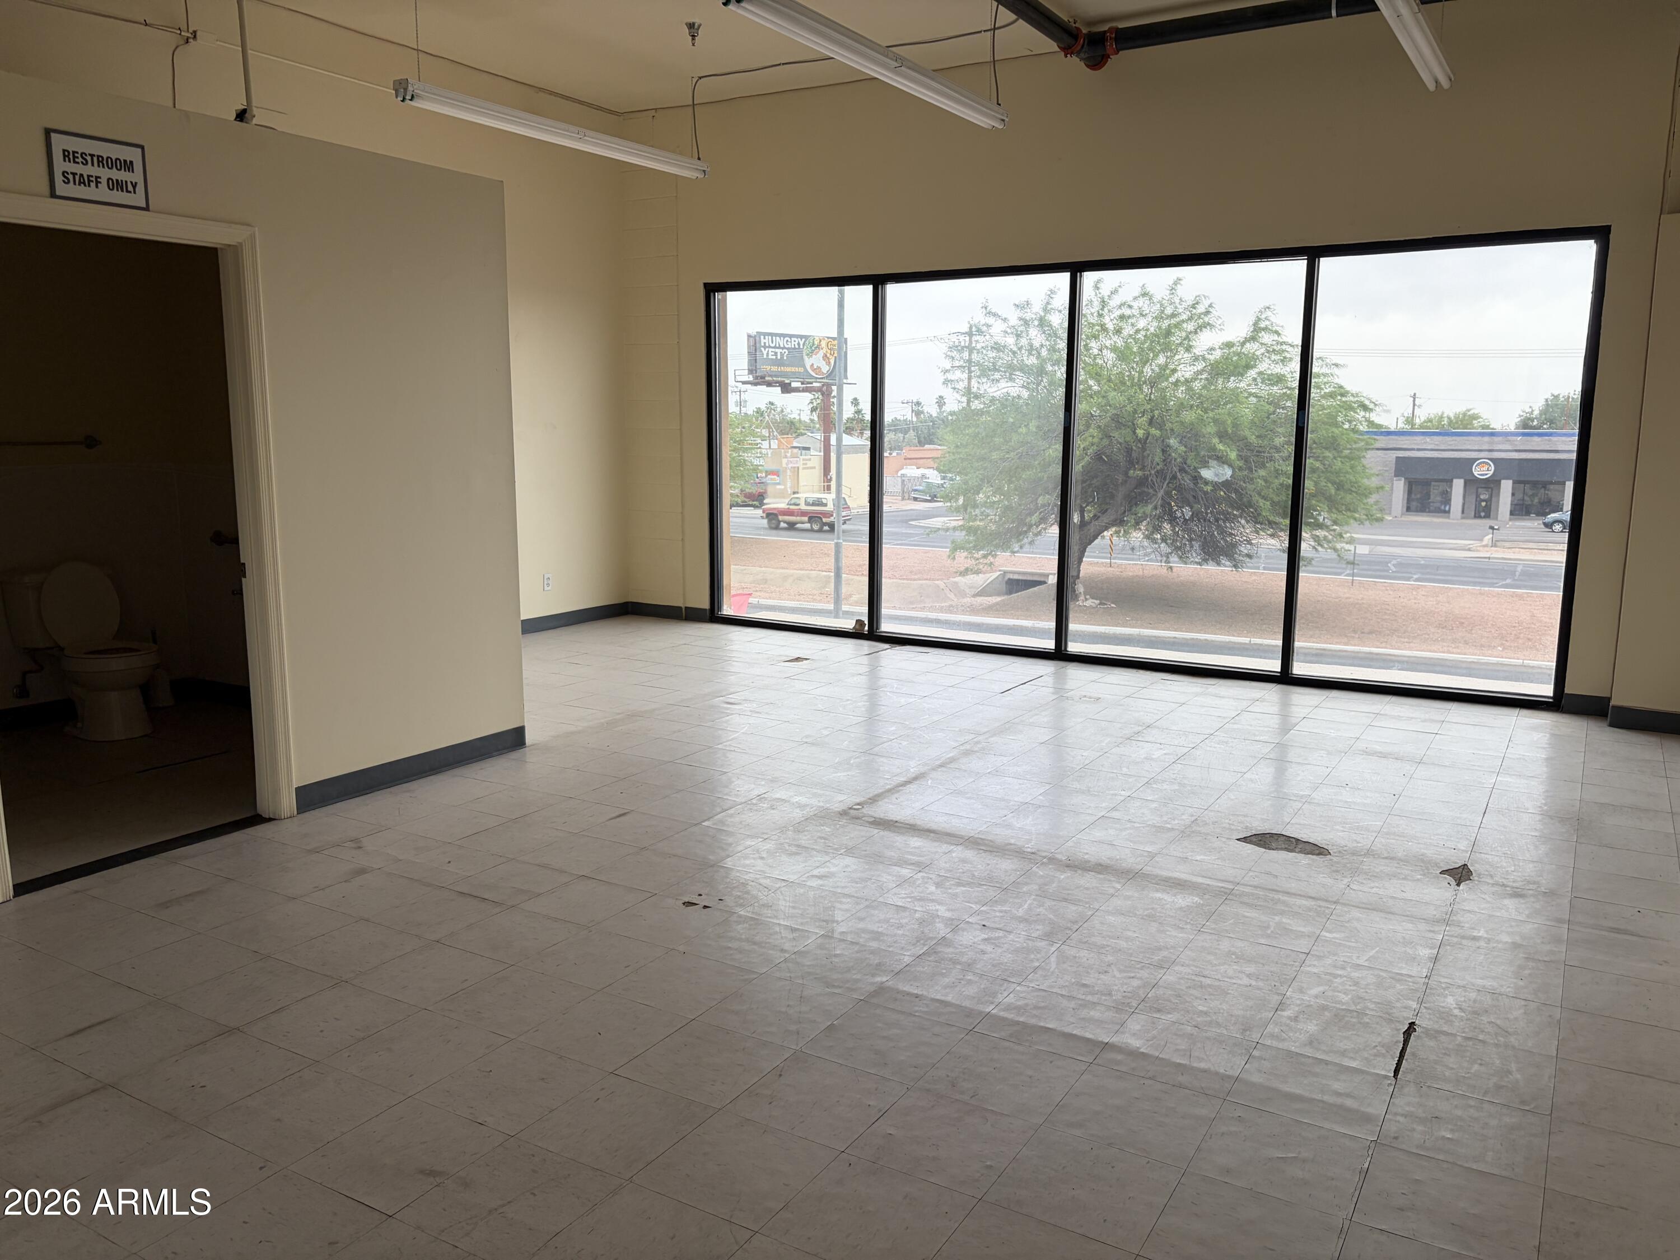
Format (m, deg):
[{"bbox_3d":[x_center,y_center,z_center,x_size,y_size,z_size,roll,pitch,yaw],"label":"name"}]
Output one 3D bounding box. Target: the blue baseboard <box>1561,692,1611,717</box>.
[{"bbox_3d":[3.847,0.387,6.508,0.215,0.102,0.015,6,11,31],"label":"blue baseboard"}]

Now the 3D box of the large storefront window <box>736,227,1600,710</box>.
[{"bbox_3d":[1.408,-1.015,7.777,5.500,2.430,0.100,6,11,31],"label":"large storefront window"}]

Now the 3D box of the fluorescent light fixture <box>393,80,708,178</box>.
[{"bbox_3d":[-1.539,-2.833,7.281,0.110,0.105,2.440,6,11,31],"label":"fluorescent light fixture"}]

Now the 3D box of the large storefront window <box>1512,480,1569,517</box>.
[{"bbox_3d":[45.475,-8.518,82.489,3.273,2.212,0.120,6,11,31],"label":"large storefront window"}]

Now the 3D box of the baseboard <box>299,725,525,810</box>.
[{"bbox_3d":[-1.742,0.561,5.248,0.015,0.100,1.185,6,11,31],"label":"baseboard"}]

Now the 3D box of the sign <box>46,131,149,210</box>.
[{"bbox_3d":[-2.313,-1.432,3.939,0.015,0.203,0.305,6,11,31],"label":"sign"}]

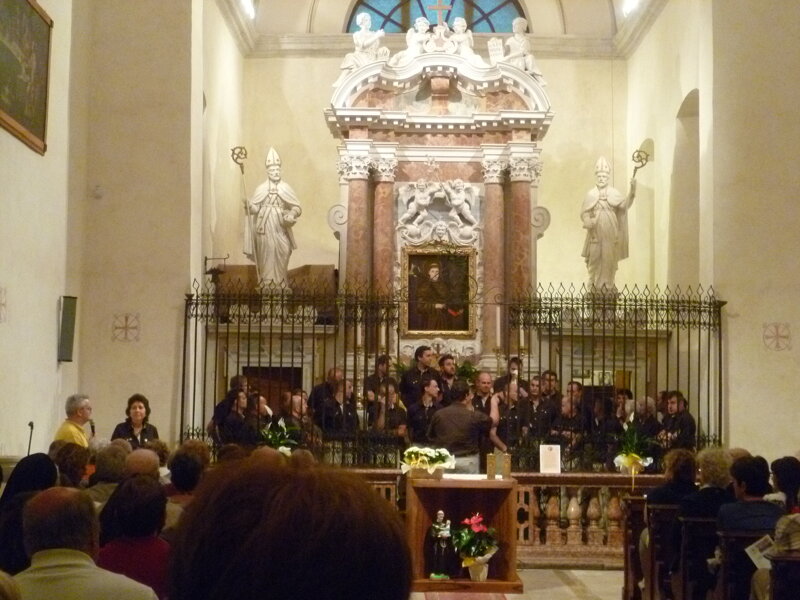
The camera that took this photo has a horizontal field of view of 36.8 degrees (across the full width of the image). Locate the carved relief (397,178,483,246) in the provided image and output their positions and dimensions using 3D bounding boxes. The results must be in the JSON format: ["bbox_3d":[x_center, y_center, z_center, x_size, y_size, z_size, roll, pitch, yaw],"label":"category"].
[{"bbox_3d":[0.495,-1.142,15.668,1.108,0.896,0.260,0,-5,0],"label":"carved relief"}]

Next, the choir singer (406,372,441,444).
[{"bbox_3d":[0.265,1.747,13.490,0.500,1.740,0.340,7,-8,-44],"label":"choir singer"}]

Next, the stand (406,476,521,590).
[{"bbox_3d":[0.556,2.025,10.536,0.950,0.955,0.660,1,-4,1],"label":"stand"}]

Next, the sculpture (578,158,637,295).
[{"bbox_3d":[2.803,-1.006,16.158,0.753,1.874,0.550,0,-5,6],"label":"sculpture"}]

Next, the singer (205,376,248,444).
[{"bbox_3d":[-1.884,1.682,13.134,0.380,1.700,0.480,0,-5,15],"label":"singer"}]

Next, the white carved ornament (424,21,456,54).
[{"bbox_3d":[0.546,-3.538,16.200,0.420,0.430,0.220,1,-5,0],"label":"white carved ornament"}]

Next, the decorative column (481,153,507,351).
[{"bbox_3d":[1.211,-0.567,15.566,0.337,2.649,0.330,0,-5,0],"label":"decorative column"}]

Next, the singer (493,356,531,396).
[{"bbox_3d":[1.288,1.527,13.933,0.480,1.720,0.360,0,-5,9],"label":"singer"}]

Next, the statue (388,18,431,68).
[{"bbox_3d":[0.124,-3.365,15.669,0.548,0.654,0.380,2,-5,-17],"label":"statue"}]

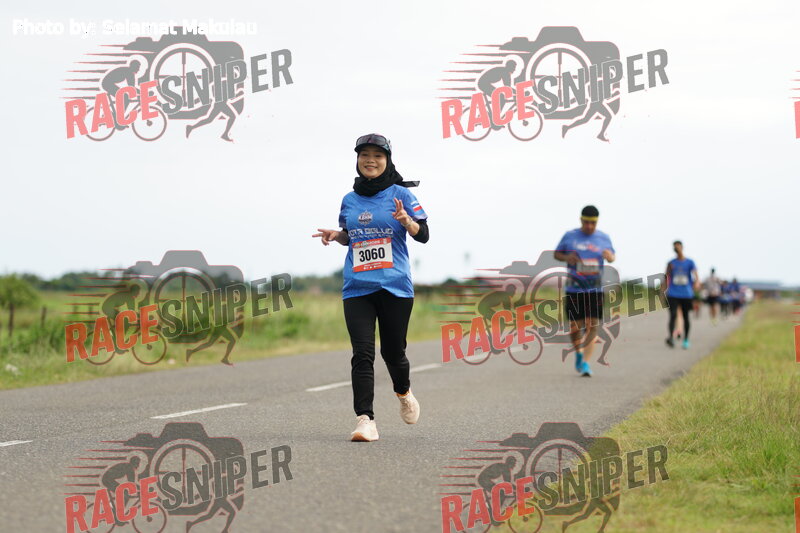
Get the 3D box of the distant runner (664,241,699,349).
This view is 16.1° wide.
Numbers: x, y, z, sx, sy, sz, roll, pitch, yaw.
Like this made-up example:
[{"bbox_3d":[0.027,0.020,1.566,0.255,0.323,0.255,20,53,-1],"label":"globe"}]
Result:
[{"bbox_3d":[4.415,0.439,44.200,0.510,1.680,0.600,0,-1,7],"label":"distant runner"}]

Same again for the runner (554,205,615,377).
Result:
[{"bbox_3d":[1.795,0.236,27.400,0.580,1.660,0.600,0,-1,6],"label":"runner"}]

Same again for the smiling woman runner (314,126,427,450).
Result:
[{"bbox_3d":[-0.155,0.113,14.800,0.580,1.610,0.640,0,-1,12],"label":"smiling woman runner"}]

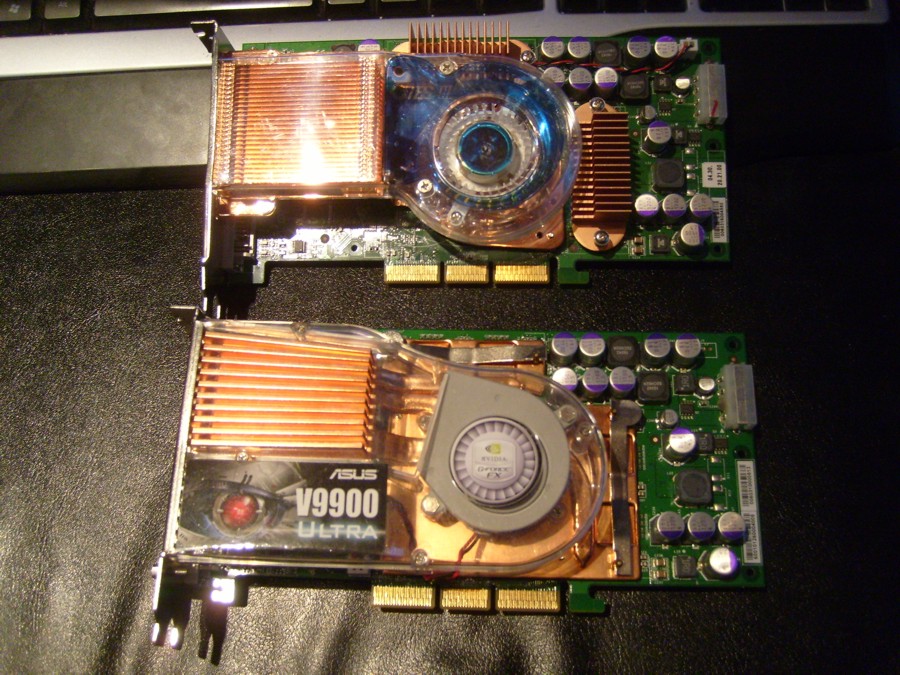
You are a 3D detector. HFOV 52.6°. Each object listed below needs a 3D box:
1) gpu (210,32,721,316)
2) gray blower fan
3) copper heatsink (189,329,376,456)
[{"bbox_3d":[0.006,-0.070,0.365,0.217,0.036,0.121,0,82,3],"label":"gpu"},{"bbox_3d":[0.017,0.043,0.329,0.053,0.017,0.058,1,70,4],"label":"gray blower fan"},{"bbox_3d":[-0.059,0.021,0.341,0.067,0.021,0.046,1,70,4],"label":"copper heatsink"}]

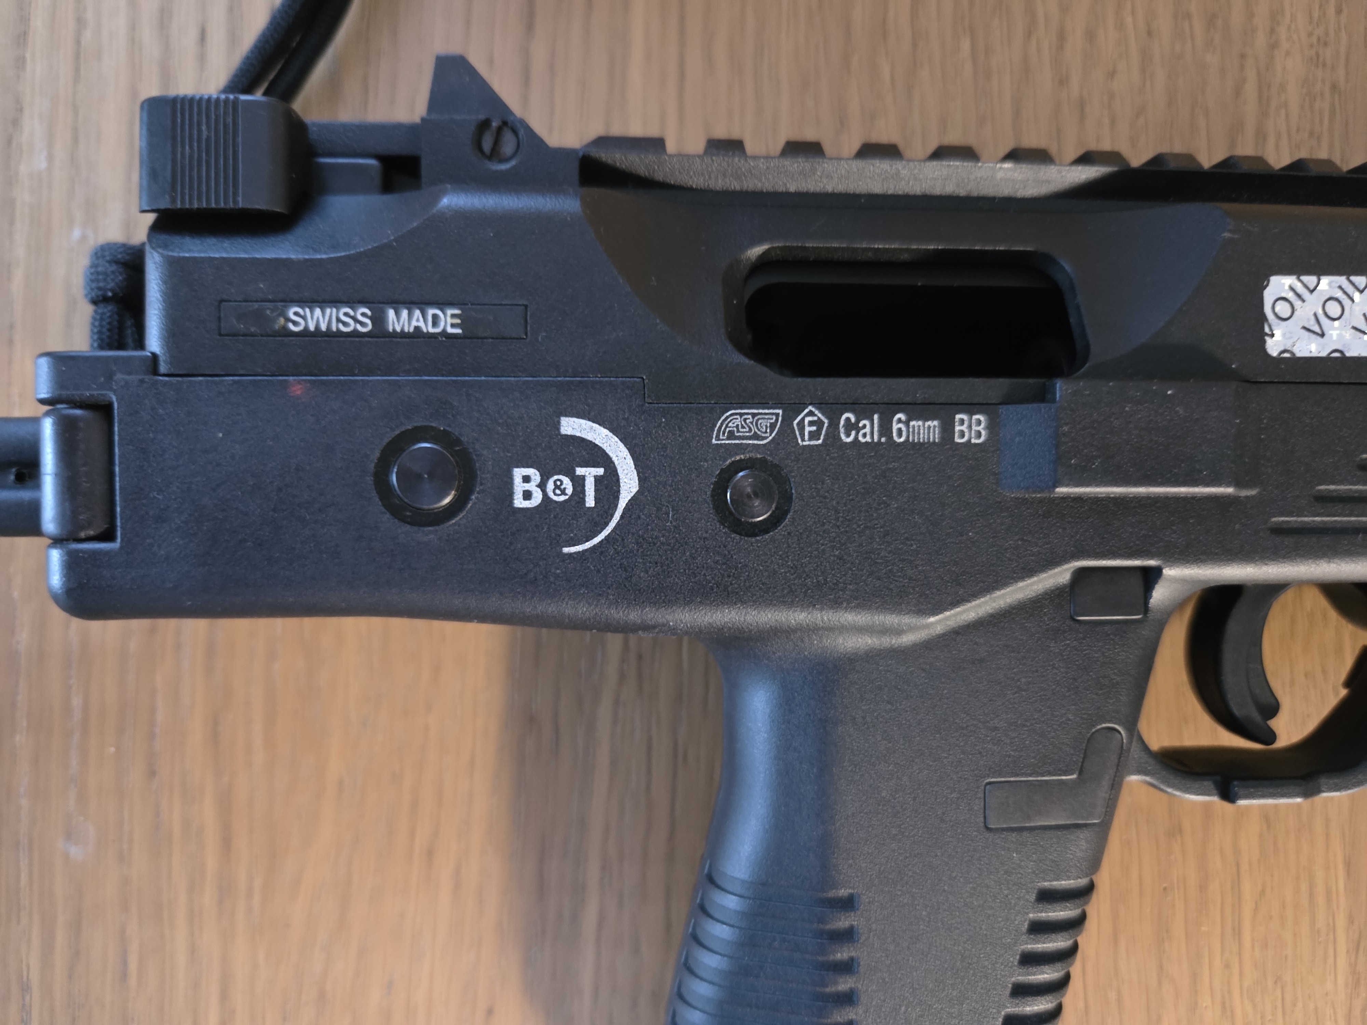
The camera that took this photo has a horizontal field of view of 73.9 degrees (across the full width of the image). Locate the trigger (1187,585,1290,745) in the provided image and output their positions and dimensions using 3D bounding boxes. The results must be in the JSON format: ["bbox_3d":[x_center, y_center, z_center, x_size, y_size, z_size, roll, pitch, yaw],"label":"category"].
[{"bbox_3d":[0.080,0.021,0.130,0.012,0.008,0.024,-1,91,-5],"label":"trigger"}]

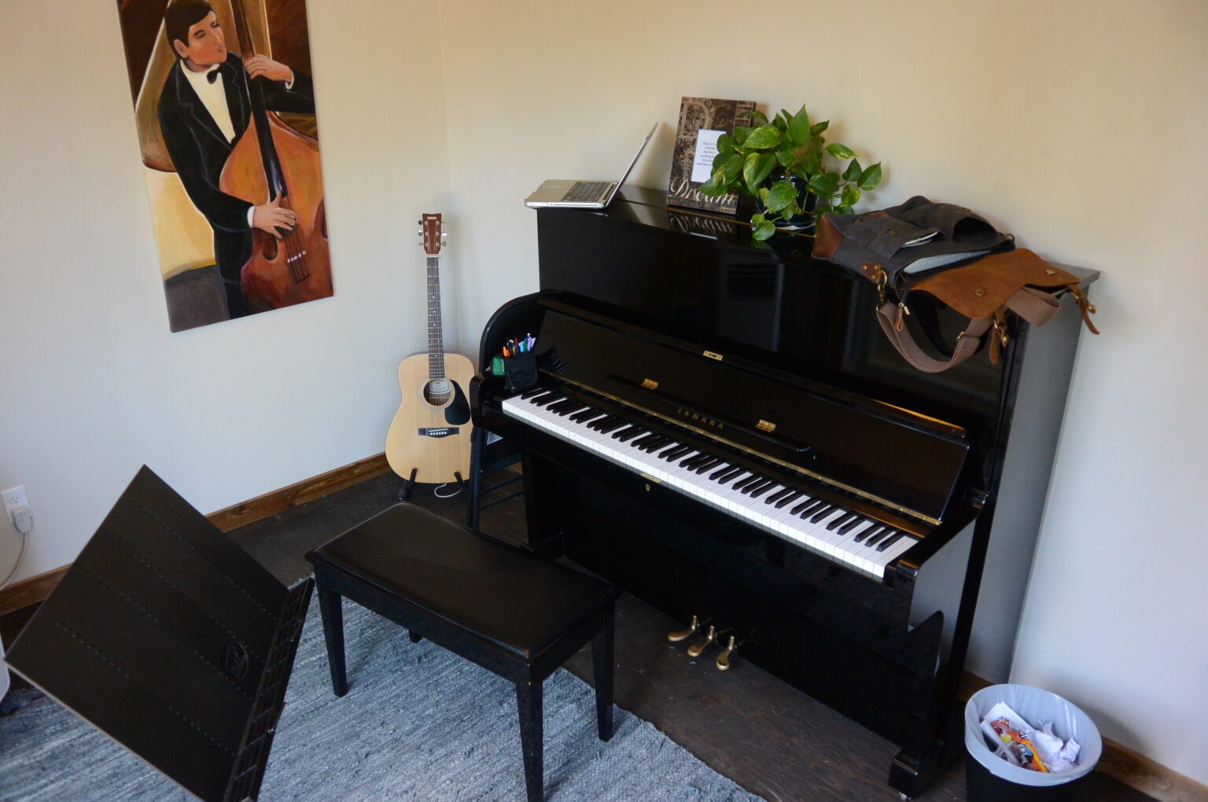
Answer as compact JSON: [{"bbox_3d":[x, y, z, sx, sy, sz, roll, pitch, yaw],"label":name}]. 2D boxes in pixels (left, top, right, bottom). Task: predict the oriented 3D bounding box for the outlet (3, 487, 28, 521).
[{"bbox_3d":[-1.831,0.325,2.826,0.012,0.115,0.070,21,30,39],"label":"outlet"}]

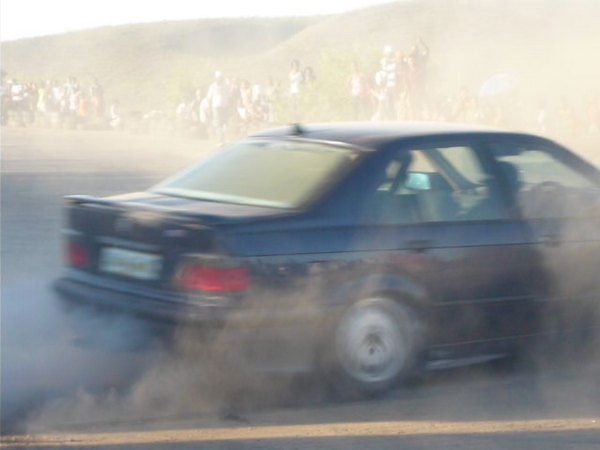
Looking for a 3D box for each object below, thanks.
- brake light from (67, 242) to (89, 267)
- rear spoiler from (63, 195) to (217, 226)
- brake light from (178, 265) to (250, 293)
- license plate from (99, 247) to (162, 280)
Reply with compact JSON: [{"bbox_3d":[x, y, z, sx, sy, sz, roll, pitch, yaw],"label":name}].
[{"bbox_3d":[-1.175,0.155,9.225,0.170,0.120,0.400,-3,7,-42],"label":"brake light"},{"bbox_3d":[-0.798,-0.062,8.767,0.180,0.075,1.220,-3,7,-42],"label":"rear spoiler"},{"bbox_3d":[-0.390,0.253,8.379,0.170,0.120,0.400,-3,7,-42],"label":"brake light"},{"bbox_3d":[-0.856,0.199,8.745,0.020,0.115,0.520,-3,7,-42],"label":"license plate"}]

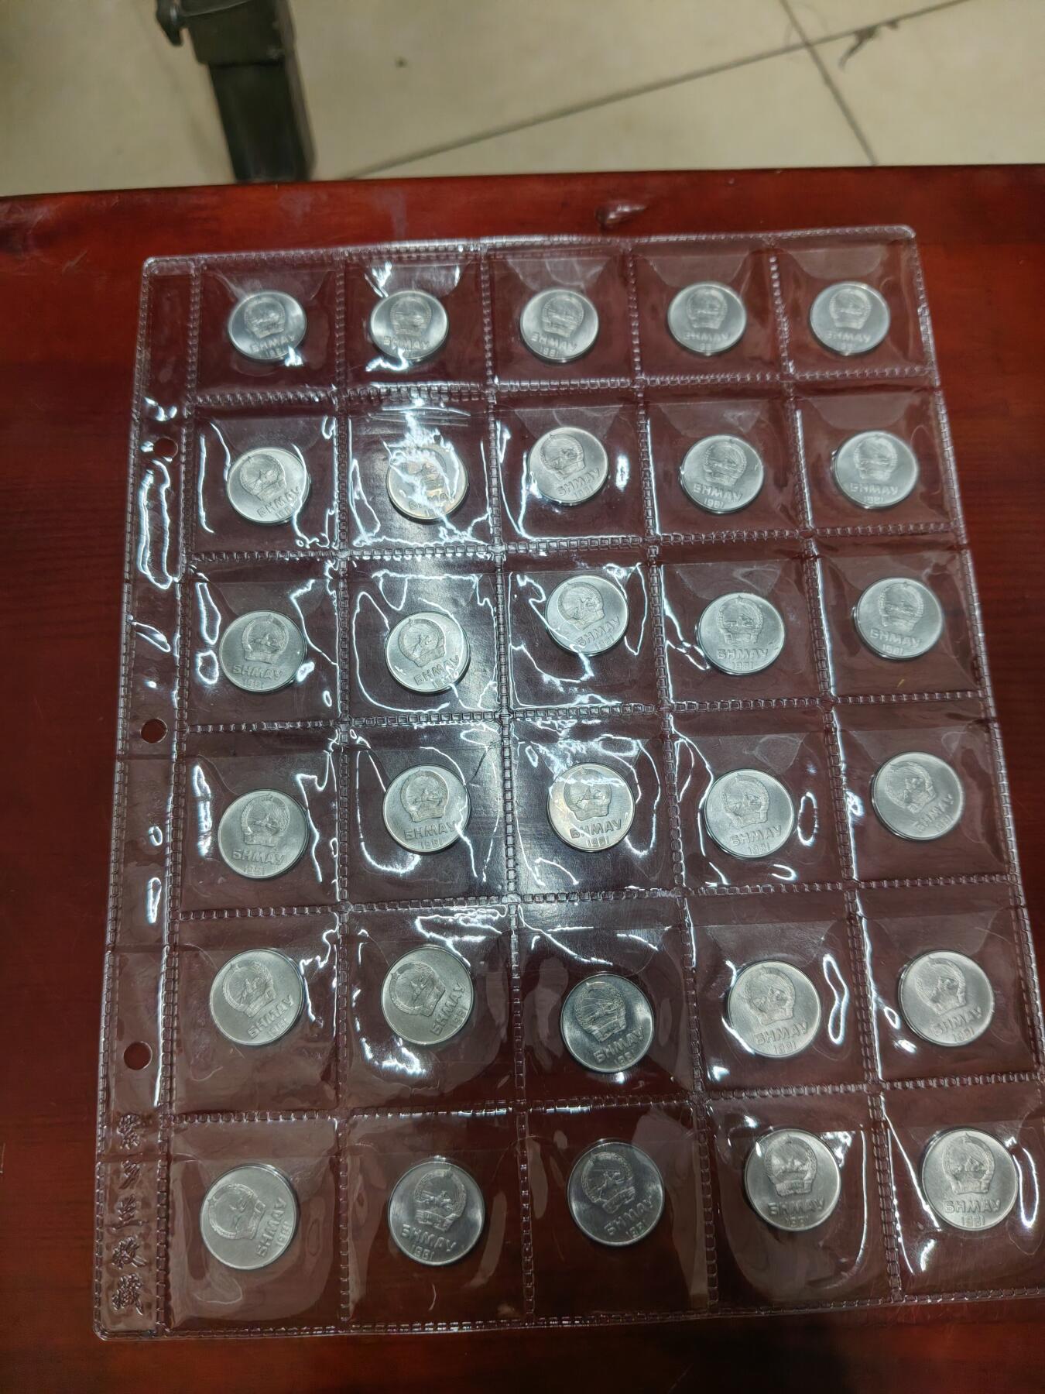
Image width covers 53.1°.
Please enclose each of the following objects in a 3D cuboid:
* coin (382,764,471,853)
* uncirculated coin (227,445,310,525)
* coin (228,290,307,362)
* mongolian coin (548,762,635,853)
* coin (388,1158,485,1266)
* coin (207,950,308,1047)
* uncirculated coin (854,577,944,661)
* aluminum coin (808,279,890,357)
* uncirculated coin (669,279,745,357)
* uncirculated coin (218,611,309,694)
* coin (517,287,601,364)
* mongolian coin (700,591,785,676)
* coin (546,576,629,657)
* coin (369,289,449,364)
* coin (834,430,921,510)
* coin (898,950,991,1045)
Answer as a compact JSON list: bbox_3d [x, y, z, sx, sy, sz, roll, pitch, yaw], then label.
[{"bbox_3d":[-0.021,0.025,0.234,0.020,0.002,0.020,-3,76,0],"label":"coin"},{"bbox_3d":[-0.062,-0.051,0.254,0.020,0.002,0.020,-3,76,0],"label":"uncirculated coin"},{"bbox_3d":[-0.065,-0.094,0.265,0.020,0.002,0.020,-3,75,-1],"label":"coin"},{"bbox_3d":[0.015,0.025,0.234,0.020,0.002,0.020,-3,75,-1],"label":"mongolian coin"},{"bbox_3d":[-0.018,0.105,0.214,0.020,0.002,0.020,-3,76,0],"label":"coin"},{"bbox_3d":[-0.057,0.065,0.226,0.020,0.002,0.020,-3,76,0],"label":"coin"},{"bbox_3d":[0.088,-0.018,0.245,0.020,0.002,0.020,-3,75,-1],"label":"uncirculated coin"},{"bbox_3d":[0.083,-0.096,0.265,0.020,0.002,0.020,-3,76,0],"label":"aluminum coin"},{"bbox_3d":[0.046,-0.096,0.264,0.020,0.002,0.020,-3,76,0],"label":"uncirculated coin"},{"bbox_3d":[-0.060,-0.010,0.243,0.020,0.002,0.020,-3,76,0],"label":"uncirculated coin"},{"bbox_3d":[0.009,-0.094,0.265,0.020,0.002,0.020,-3,76,0],"label":"coin"},{"bbox_3d":[0.051,-0.015,0.245,0.020,0.002,0.020,-3,76,0],"label":"mongolian coin"},{"bbox_3d":[0.015,-0.019,0.246,0.020,0.002,0.020,-3,75,-1],"label":"coin"},{"bbox_3d":[-0.029,-0.094,0.265,0.020,0.002,0.020,-3,75,-1],"label":"coin"},{"bbox_3d":[0.086,-0.055,0.255,0.020,0.002,0.020,-3,76,0],"label":"coin"},{"bbox_3d":[0.091,0.064,0.224,0.020,0.002,0.020,-3,76,0],"label":"coin"}]

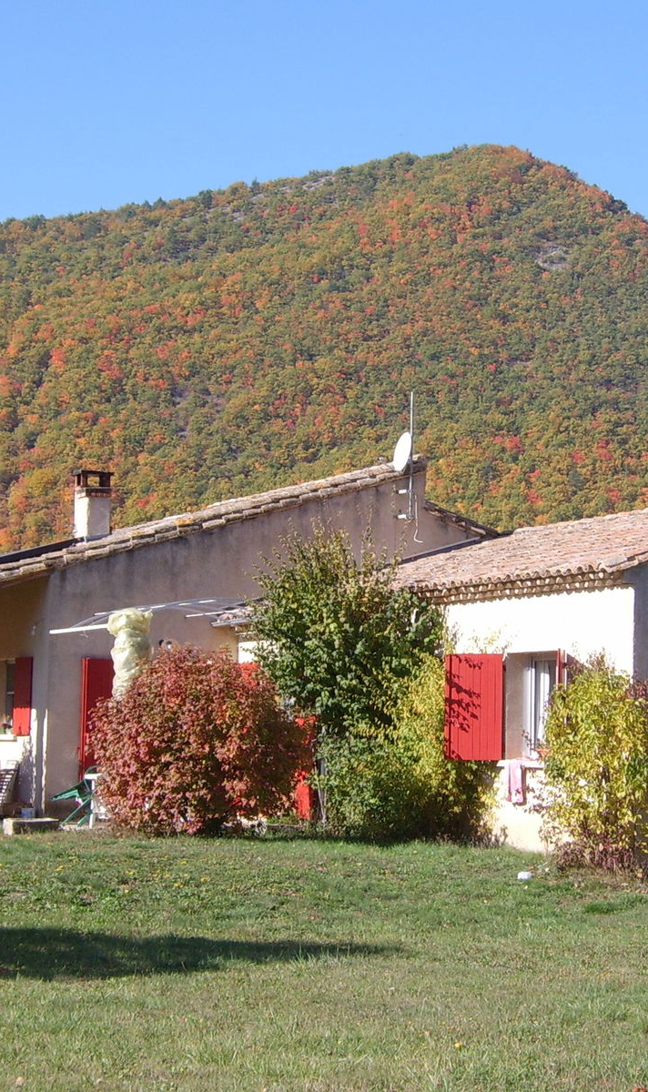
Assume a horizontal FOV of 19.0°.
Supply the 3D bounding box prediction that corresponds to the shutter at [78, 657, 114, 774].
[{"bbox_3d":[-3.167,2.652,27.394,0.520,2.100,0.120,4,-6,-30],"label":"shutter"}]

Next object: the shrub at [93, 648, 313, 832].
[{"bbox_3d":[-1.556,2.463,24.500,2.450,2.377,2.650,1,-6,0],"label":"shrub"}]

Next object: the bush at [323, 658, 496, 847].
[{"bbox_3d":[0.998,2.424,23.100,1.650,2.227,2.100,4,-6,-30],"label":"bush"}]

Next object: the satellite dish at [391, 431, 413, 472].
[{"bbox_3d":[1.217,-1.455,30.000,0.200,0.630,0.580,15,-10,-19],"label":"satellite dish"}]

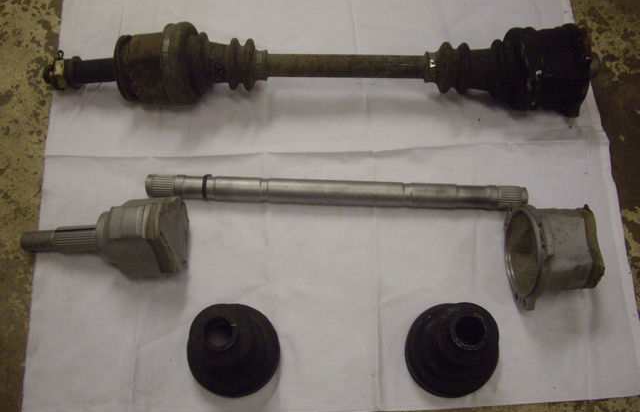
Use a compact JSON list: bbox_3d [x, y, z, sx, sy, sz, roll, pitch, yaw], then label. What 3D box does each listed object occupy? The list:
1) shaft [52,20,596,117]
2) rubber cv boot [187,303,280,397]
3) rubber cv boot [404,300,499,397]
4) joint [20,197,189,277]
[{"bbox_3d":[0.000,-0.151,0.766,0.600,0.092,0.096,-1,68,0],"label":"shaft"},{"bbox_3d":[-0.085,0.124,0.649,0.092,0.103,0.092,0,68,0],"label":"rubber cv boot"},{"bbox_3d":[0.130,0.126,0.651,0.092,0.099,0.092,0,68,0],"label":"rubber cv boot"},{"bbox_3d":[-0.214,0.033,0.700,0.160,0.078,0.083,-2,68,-1],"label":"joint"}]

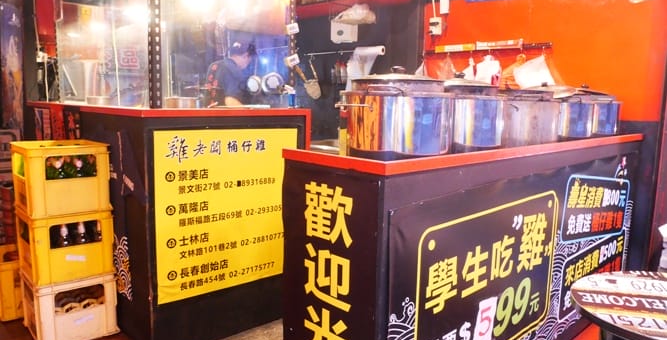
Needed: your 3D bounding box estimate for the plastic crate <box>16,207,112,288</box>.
[{"bbox_3d":[-1.322,0.340,2.286,0.340,0.314,0.360,-6,11,-43],"label":"plastic crate"}]

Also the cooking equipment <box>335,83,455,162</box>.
[{"bbox_3d":[0.220,-0.170,1.561,0.355,0.200,0.335,-6,11,-42],"label":"cooking equipment"}]

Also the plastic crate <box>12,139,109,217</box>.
[{"bbox_3d":[-1.315,0.031,2.242,0.340,0.314,0.360,-6,11,-43],"label":"plastic crate"}]

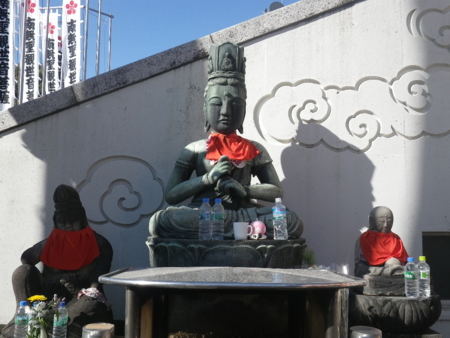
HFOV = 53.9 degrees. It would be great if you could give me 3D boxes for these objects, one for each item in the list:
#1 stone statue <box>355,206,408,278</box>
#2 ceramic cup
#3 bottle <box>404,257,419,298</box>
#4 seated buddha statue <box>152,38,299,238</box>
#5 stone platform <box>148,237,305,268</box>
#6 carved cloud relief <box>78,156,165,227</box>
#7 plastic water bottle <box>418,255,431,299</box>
[{"bbox_3d":[0.886,0.391,2.452,0.330,0.385,0.280,1,-7,-5],"label":"stone statue"},{"bbox_3d":[0.088,0.315,2.239,0.105,0.092,0.080,0,-7,0],"label":"ceramic cup"},{"bbox_3d":[0.933,0.540,2.223,0.066,0.212,0.066,0,-7,0],"label":"bottle"},{"bbox_3d":[0.011,-0.198,2.652,0.880,1.190,0.600,1,-7,-3],"label":"seated buddha statue"},{"bbox_3d":[0.007,0.500,2.519,0.910,0.210,0.700,1,-7,-3],"label":"stone platform"},{"bbox_3d":[-0.702,0.148,2.933,0.600,0.480,0.040,1,-7,-3],"label":"carved cloud relief"},{"bbox_3d":[1.002,0.541,2.232,0.064,0.212,0.064,0,-7,0],"label":"plastic water bottle"}]

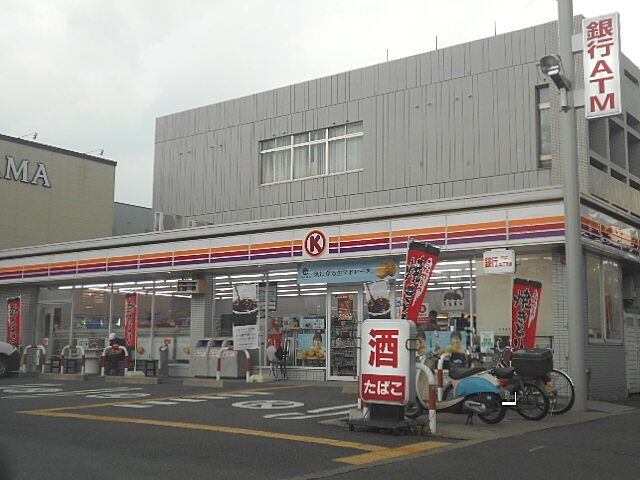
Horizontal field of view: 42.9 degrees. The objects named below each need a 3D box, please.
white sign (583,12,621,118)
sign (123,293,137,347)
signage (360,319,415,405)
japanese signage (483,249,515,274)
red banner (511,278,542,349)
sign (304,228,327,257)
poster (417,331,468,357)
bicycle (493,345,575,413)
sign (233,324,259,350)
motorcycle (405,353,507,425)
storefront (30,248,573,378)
[{"bbox_3d":[4.888,-3.025,14.100,0.600,1.800,0.160,-5,-10,36],"label":"white sign"},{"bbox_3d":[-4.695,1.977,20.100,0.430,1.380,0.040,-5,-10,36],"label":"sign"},{"bbox_3d":[0.779,1.393,9.250,0.590,0.980,0.200,-4,-9,29],"label":"signage"},{"bbox_3d":[3.319,0.416,15.044,0.600,0.450,0.130,-5,-10,36],"label":"japanese signage"},{"bbox_3d":[3.478,1.305,13.700,0.490,1.320,0.040,-5,-10,36],"label":"red banner"},{"bbox_3d":[-0.092,0.079,17.401,0.580,0.580,0.080,-5,-10,36],"label":"sign"},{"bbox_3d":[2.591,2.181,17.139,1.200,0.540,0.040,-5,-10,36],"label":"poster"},{"bbox_3d":[2.870,2.130,12.171,0.660,1.080,1.800,6,-10,-34],"label":"bicycle"},{"bbox_3d":[-1.606,2.121,17.700,0.700,0.540,0.030,-5,-10,36],"label":"sign"},{"bbox_3d":[1.816,1.979,11.146,1.660,1.000,0.640,-5,-10,35],"label":"motorcycle"},{"bbox_3d":[-2.101,2.150,20.408,16.800,2.580,0.400,-5,-10,36],"label":"storefront"}]

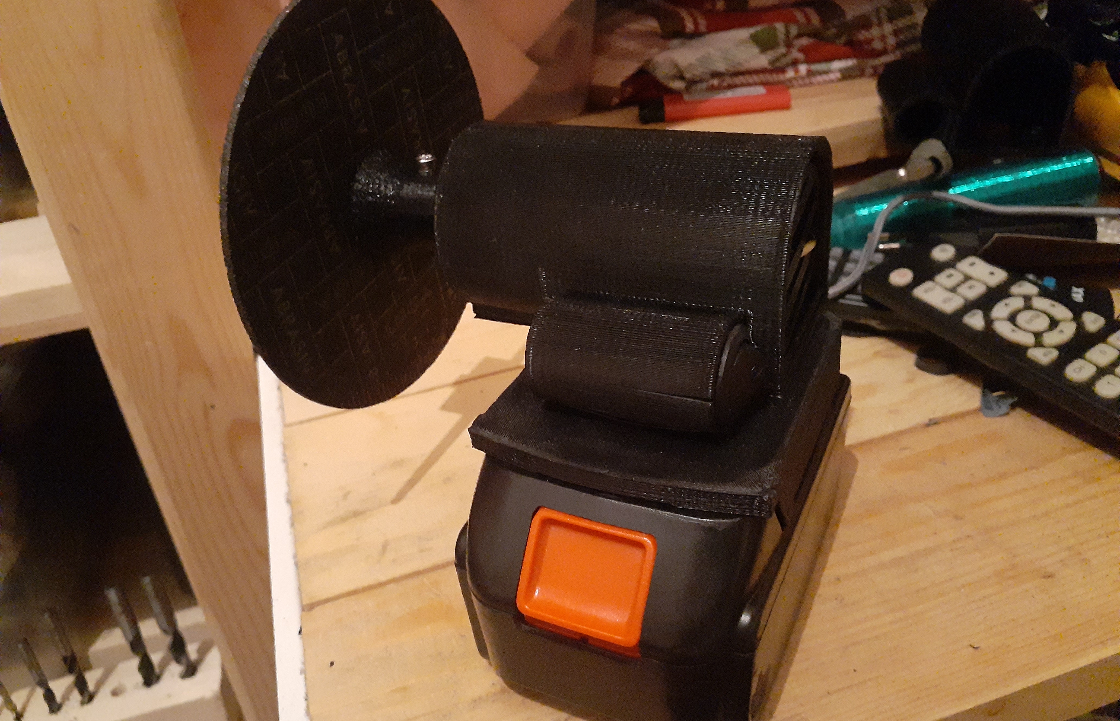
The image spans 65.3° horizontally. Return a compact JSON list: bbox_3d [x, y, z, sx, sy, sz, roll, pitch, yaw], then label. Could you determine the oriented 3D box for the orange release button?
[{"bbox_3d":[0.006,0.046,0.188,0.029,0.024,0.005,9,-3,26],"label":"orange release button"}]

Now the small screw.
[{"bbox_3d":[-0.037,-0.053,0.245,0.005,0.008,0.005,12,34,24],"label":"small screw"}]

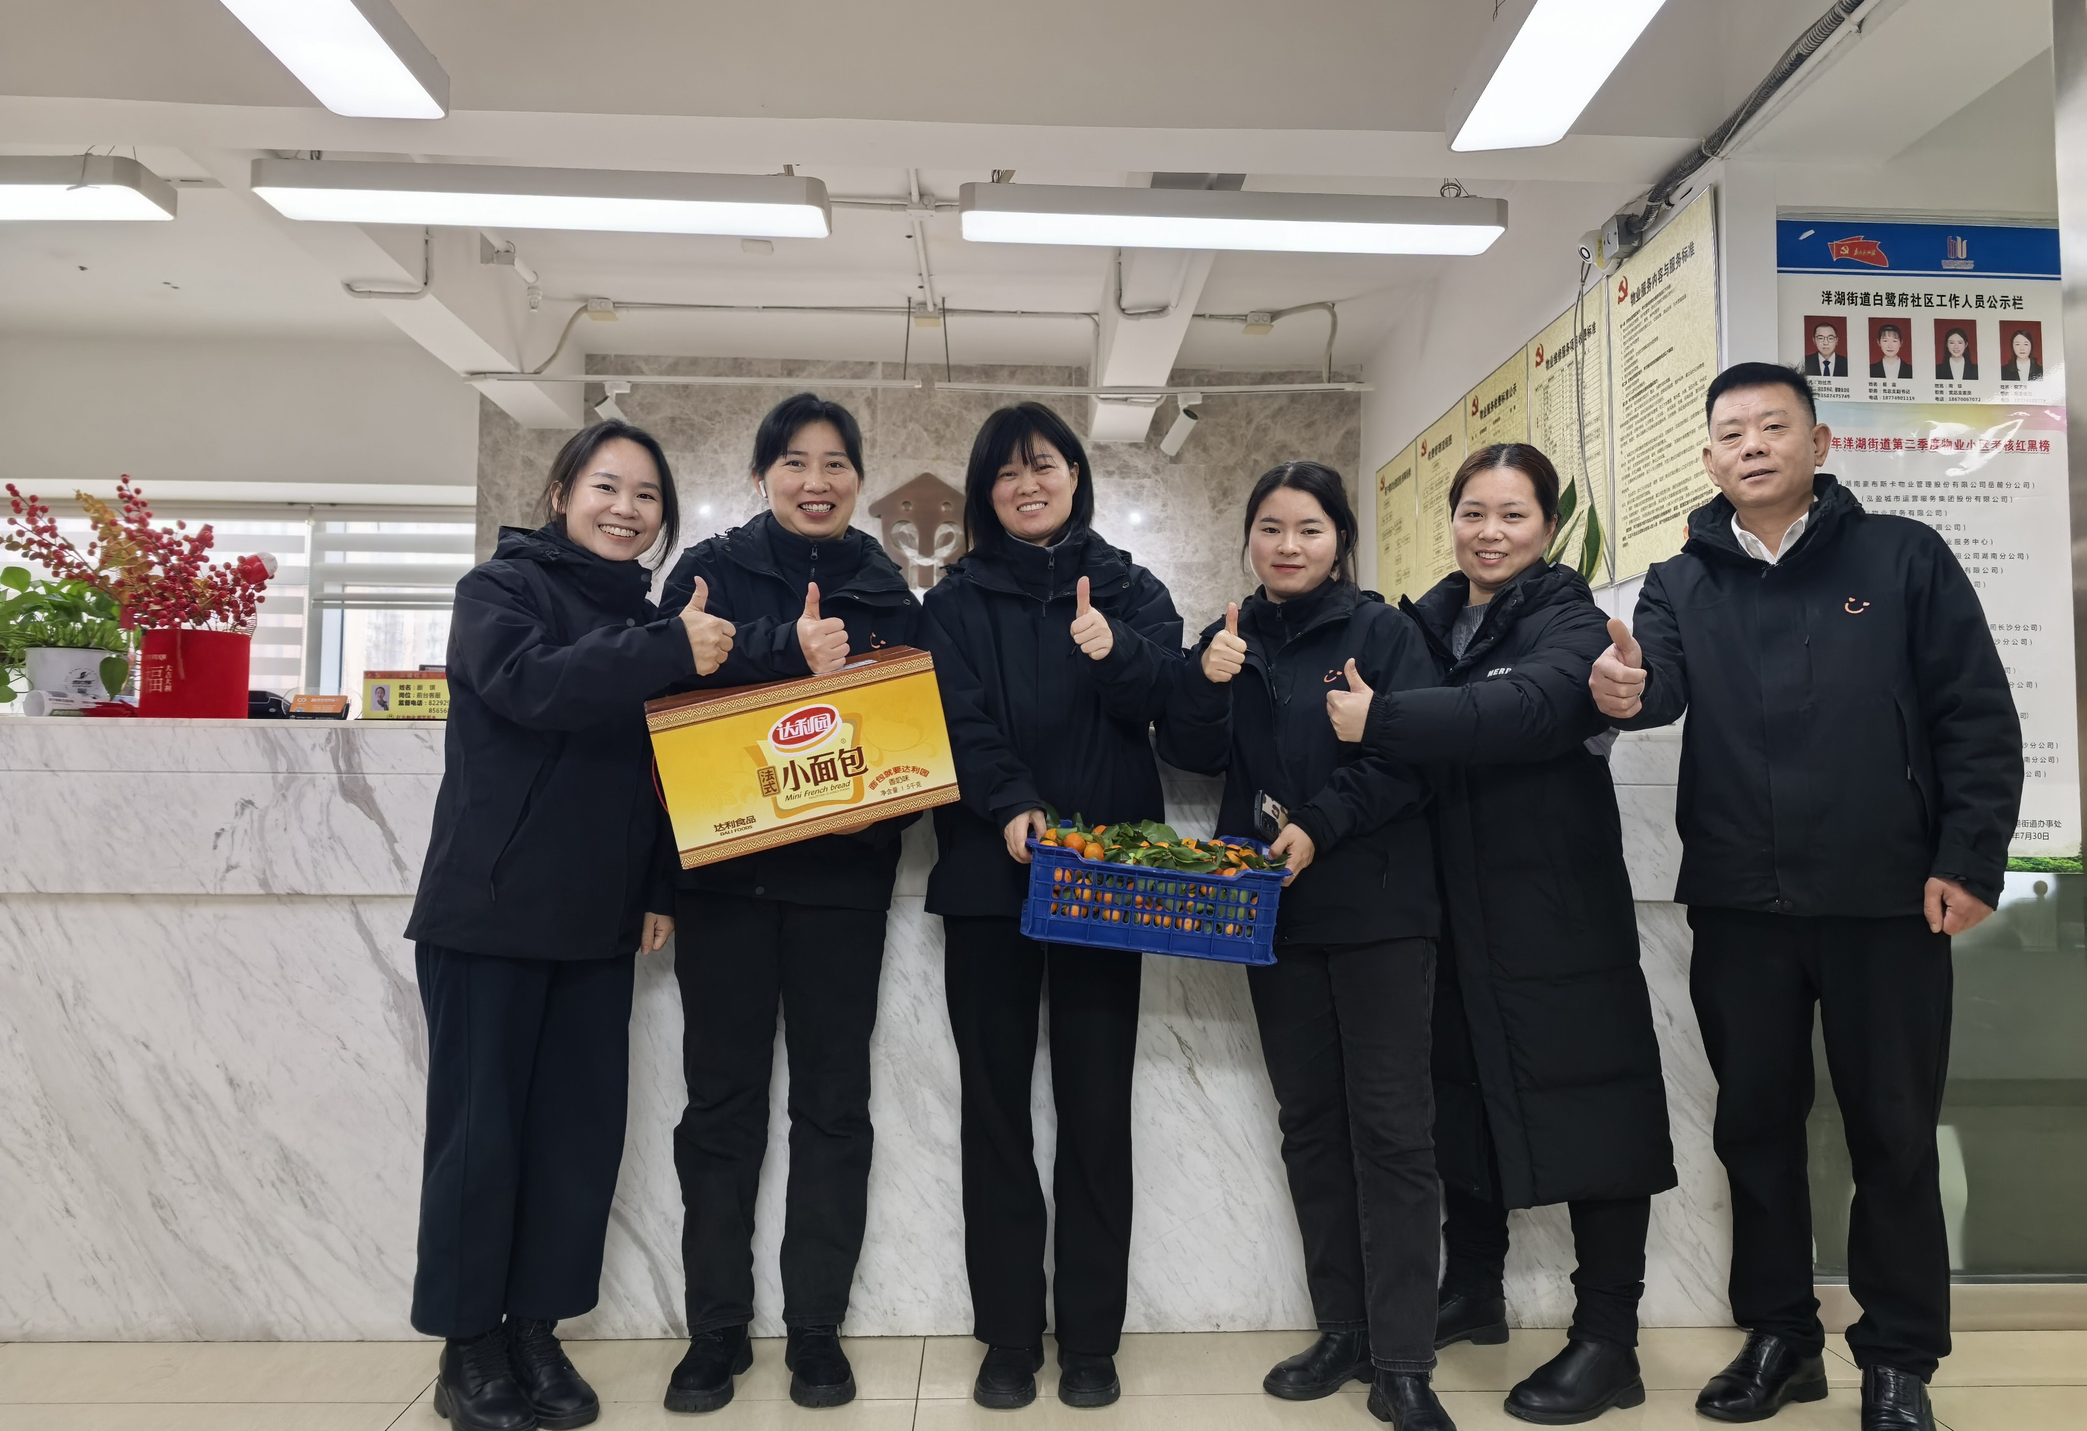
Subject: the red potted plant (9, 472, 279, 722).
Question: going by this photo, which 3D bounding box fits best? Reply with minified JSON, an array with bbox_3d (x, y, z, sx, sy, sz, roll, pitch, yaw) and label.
[{"bbox_3d":[-1.752,-0.220,2.803,0.530,0.480,0.360,0,-3,-2],"label":"red potted plant"}]

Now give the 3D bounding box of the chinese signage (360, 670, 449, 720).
[{"bbox_3d":[-1.188,-0.033,2.740,0.205,0.100,0.050,0,-3,-2],"label":"chinese signage"}]

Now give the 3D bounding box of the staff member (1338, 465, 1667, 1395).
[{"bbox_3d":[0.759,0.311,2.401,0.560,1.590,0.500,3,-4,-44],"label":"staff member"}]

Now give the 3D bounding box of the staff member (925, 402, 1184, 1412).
[{"bbox_3d":[0.014,0.278,2.302,0.450,1.645,0.430,0,-3,-2],"label":"staff member"}]

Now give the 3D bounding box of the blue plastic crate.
[{"bbox_3d":[0.160,0.265,2.130,0.355,0.135,0.250,7,6,-4],"label":"blue plastic crate"}]

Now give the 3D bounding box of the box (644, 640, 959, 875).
[{"bbox_3d":[-0.352,0.052,2.110,0.398,0.217,0.184,-13,9,-15],"label":"box"}]

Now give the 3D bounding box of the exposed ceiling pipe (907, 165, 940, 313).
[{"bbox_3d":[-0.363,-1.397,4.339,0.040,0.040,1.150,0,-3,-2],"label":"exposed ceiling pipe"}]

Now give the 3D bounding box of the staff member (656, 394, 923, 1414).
[{"bbox_3d":[-0.407,0.273,2.312,0.460,1.655,0.450,1,-3,-10],"label":"staff member"}]

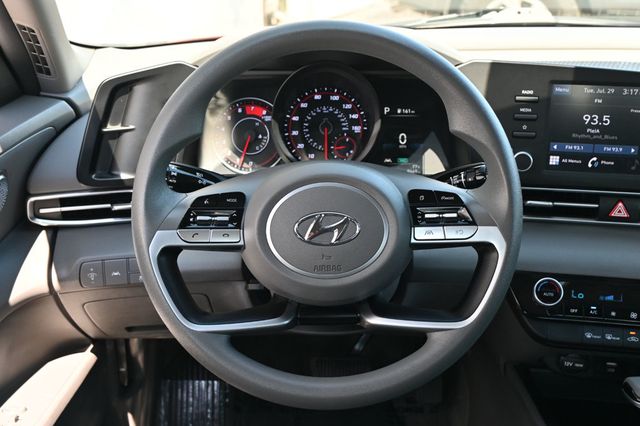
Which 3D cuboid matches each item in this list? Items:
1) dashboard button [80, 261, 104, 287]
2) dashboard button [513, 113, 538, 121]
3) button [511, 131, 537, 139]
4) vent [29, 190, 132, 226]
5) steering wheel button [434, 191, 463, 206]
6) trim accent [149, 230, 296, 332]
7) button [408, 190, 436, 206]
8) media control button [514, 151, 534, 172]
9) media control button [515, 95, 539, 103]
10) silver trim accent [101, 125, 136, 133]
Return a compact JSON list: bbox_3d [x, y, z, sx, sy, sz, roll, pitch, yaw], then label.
[{"bbox_3d":[-0.258,0.069,0.865,0.025,0.028,0.008,-4,10,-11],"label":"dashboard button"},{"bbox_3d":[0.234,-0.110,0.870,0.028,0.007,0.006,3,6,8],"label":"dashboard button"},{"bbox_3d":[0.246,-0.094,0.917,0.028,0.007,0.006,2,12,8],"label":"button"},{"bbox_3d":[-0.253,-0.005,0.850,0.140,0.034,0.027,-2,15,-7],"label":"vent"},{"bbox_3d":[0.120,-0.014,0.715,0.026,0.013,0.006,0,-3,0],"label":"steering wheel button"},{"bbox_3d":[-0.092,0.065,0.725,0.139,0.095,0.032,0,-3,0],"label":"trim accent"},{"bbox_3d":[0.099,-0.014,0.738,0.026,0.015,0.006,0,-4,0],"label":"button"},{"bbox_3d":[0.243,-0.061,0.912,0.024,0.024,0.012,2,12,8],"label":"media control button"},{"bbox_3d":[0.247,-0.135,0.910,0.028,0.007,0.006,2,12,8],"label":"media control button"},{"bbox_3d":[-0.243,-0.101,0.920,0.044,0.008,0.015,-5,9,-14],"label":"silver trim accent"}]

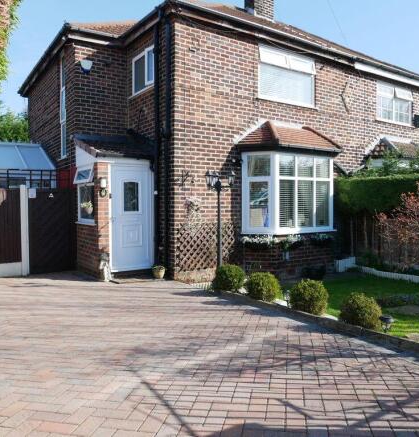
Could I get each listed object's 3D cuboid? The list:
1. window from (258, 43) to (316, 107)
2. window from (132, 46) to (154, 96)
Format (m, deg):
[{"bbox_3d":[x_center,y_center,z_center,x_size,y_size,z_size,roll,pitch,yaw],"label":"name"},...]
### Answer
[{"bbox_3d":[1.807,-3.164,9.183,1.763,1.135,0.140,-2,3,-34],"label":"window"},{"bbox_3d":[-1.447,-3.164,8.750,0.080,0.840,1.160,-1,2,-33],"label":"window"}]

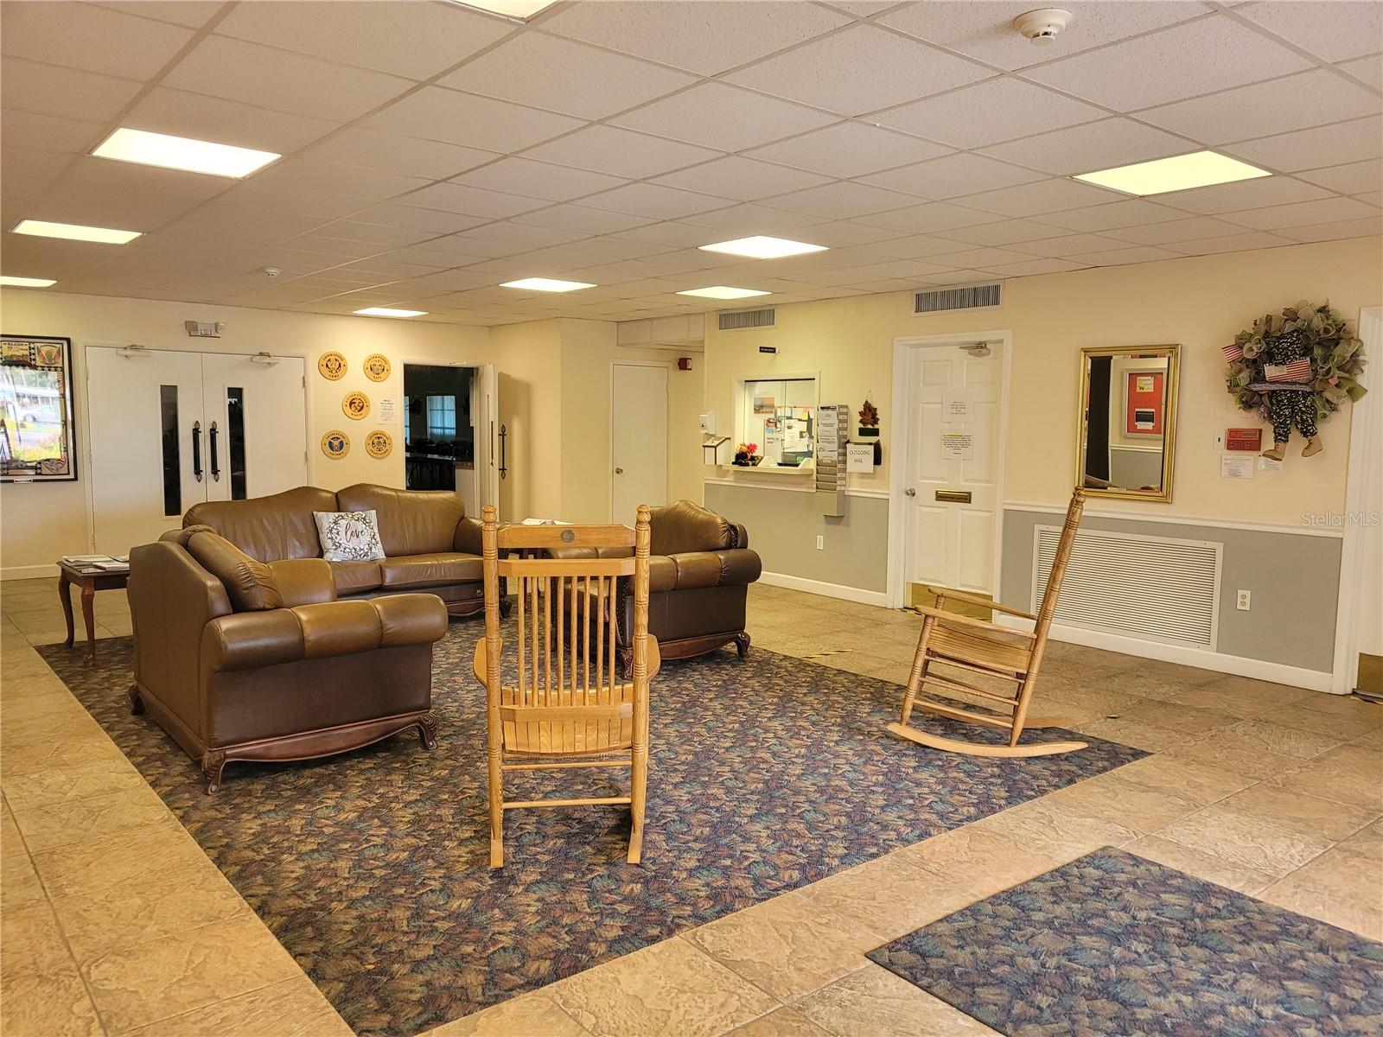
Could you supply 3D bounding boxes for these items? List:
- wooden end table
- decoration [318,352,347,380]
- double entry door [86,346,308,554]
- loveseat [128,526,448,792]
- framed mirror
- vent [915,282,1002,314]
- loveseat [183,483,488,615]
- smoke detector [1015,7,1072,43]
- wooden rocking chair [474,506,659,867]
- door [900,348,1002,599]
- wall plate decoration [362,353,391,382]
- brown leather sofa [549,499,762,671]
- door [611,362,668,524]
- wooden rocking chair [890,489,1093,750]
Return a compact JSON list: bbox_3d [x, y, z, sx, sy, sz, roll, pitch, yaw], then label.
[{"bbox_3d":[-3.426,0.533,6.235,0.543,0.553,0.663,-3,7,-38],"label":"wooden end table"},{"bbox_3d":[-3.603,-1.529,10.447,0.293,0.293,0.025,-4,7,-40],"label":"decoration"},{"bbox_3d":[-4.580,-0.549,9.764,1.879,2.020,0.060,-3,7,-38],"label":"double entry door"},{"bbox_3d":[-1.872,0.498,4.710,0.985,0.955,1.578,-3,7,-38],"label":"loveseat"},{"bbox_3d":[2.713,-0.589,6.487,0.040,0.954,0.648,-3,7,-38],"label":"framed mirror"},{"bbox_3d":[1.919,-1.600,7.580,0.040,0.180,0.794,-3,7,-38],"label":"vent"},{"bbox_3d":[-2.379,0.257,7.221,2.081,0.939,1.000,-4,7,-39],"label":"loveseat"},{"bbox_3d":[0.874,-1.212,2.578,0.139,0.053,0.139,1,5,0],"label":"smoke detector"},{"bbox_3d":[-0.426,0.512,3.608,0.623,1.176,0.844,0,5,-5],"label":"wooden rocking chair"},{"bbox_3d":[1.973,-0.272,7.725,0.050,2.040,0.824,-3,7,-38],"label":"door"},{"bbox_3d":[-3.246,-1.554,10.743,0.293,0.293,0.025,-4,7,-40],"label":"wall plate decoration"},{"bbox_3d":[-0.249,0.373,6.308,0.980,0.944,0.970,-4,7,-39],"label":"brown leather sofa"},{"bbox_3d":[-0.572,-0.636,11.203,0.774,2.030,0.050,-3,7,-38],"label":"door"},{"bbox_3d":[1.347,0.430,4.661,0.848,1.180,0.646,3,6,19],"label":"wooden rocking chair"}]

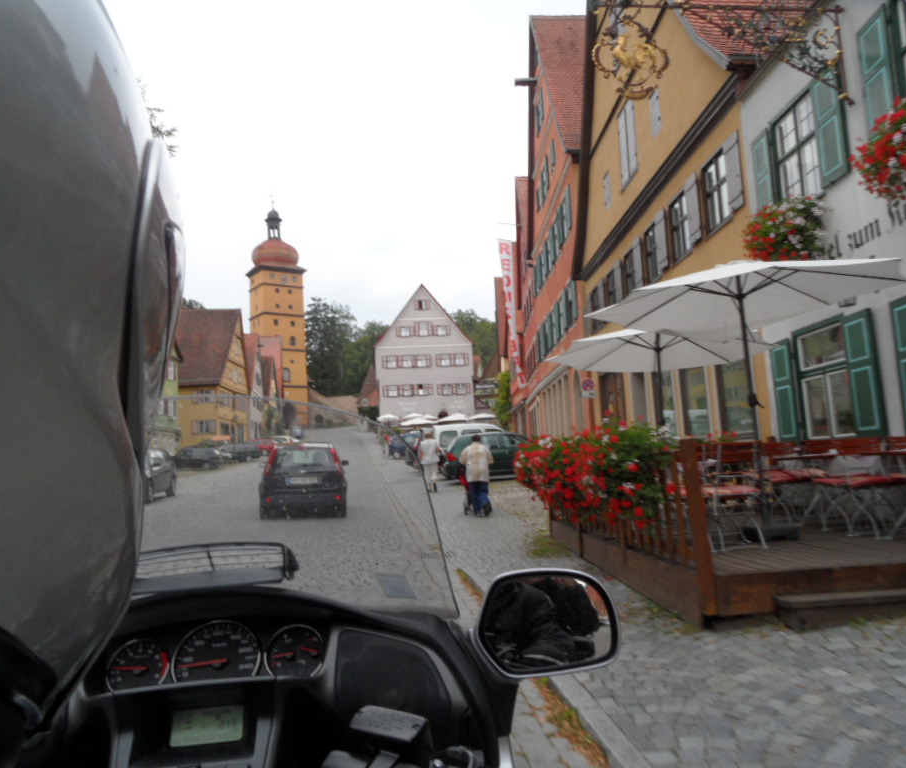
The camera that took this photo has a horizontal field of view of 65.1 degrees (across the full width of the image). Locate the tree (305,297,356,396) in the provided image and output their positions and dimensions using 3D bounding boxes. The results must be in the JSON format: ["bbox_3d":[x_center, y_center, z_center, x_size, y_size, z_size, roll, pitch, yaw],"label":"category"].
[{"bbox_3d":[-23.465,-5.380,135.121,10.500,23.000,10.500,-3,-6,0],"label":"tree"}]

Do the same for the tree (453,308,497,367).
[{"bbox_3d":[4.517,-5.013,130.222,10.000,18.000,10.000,-3,-6,0],"label":"tree"}]

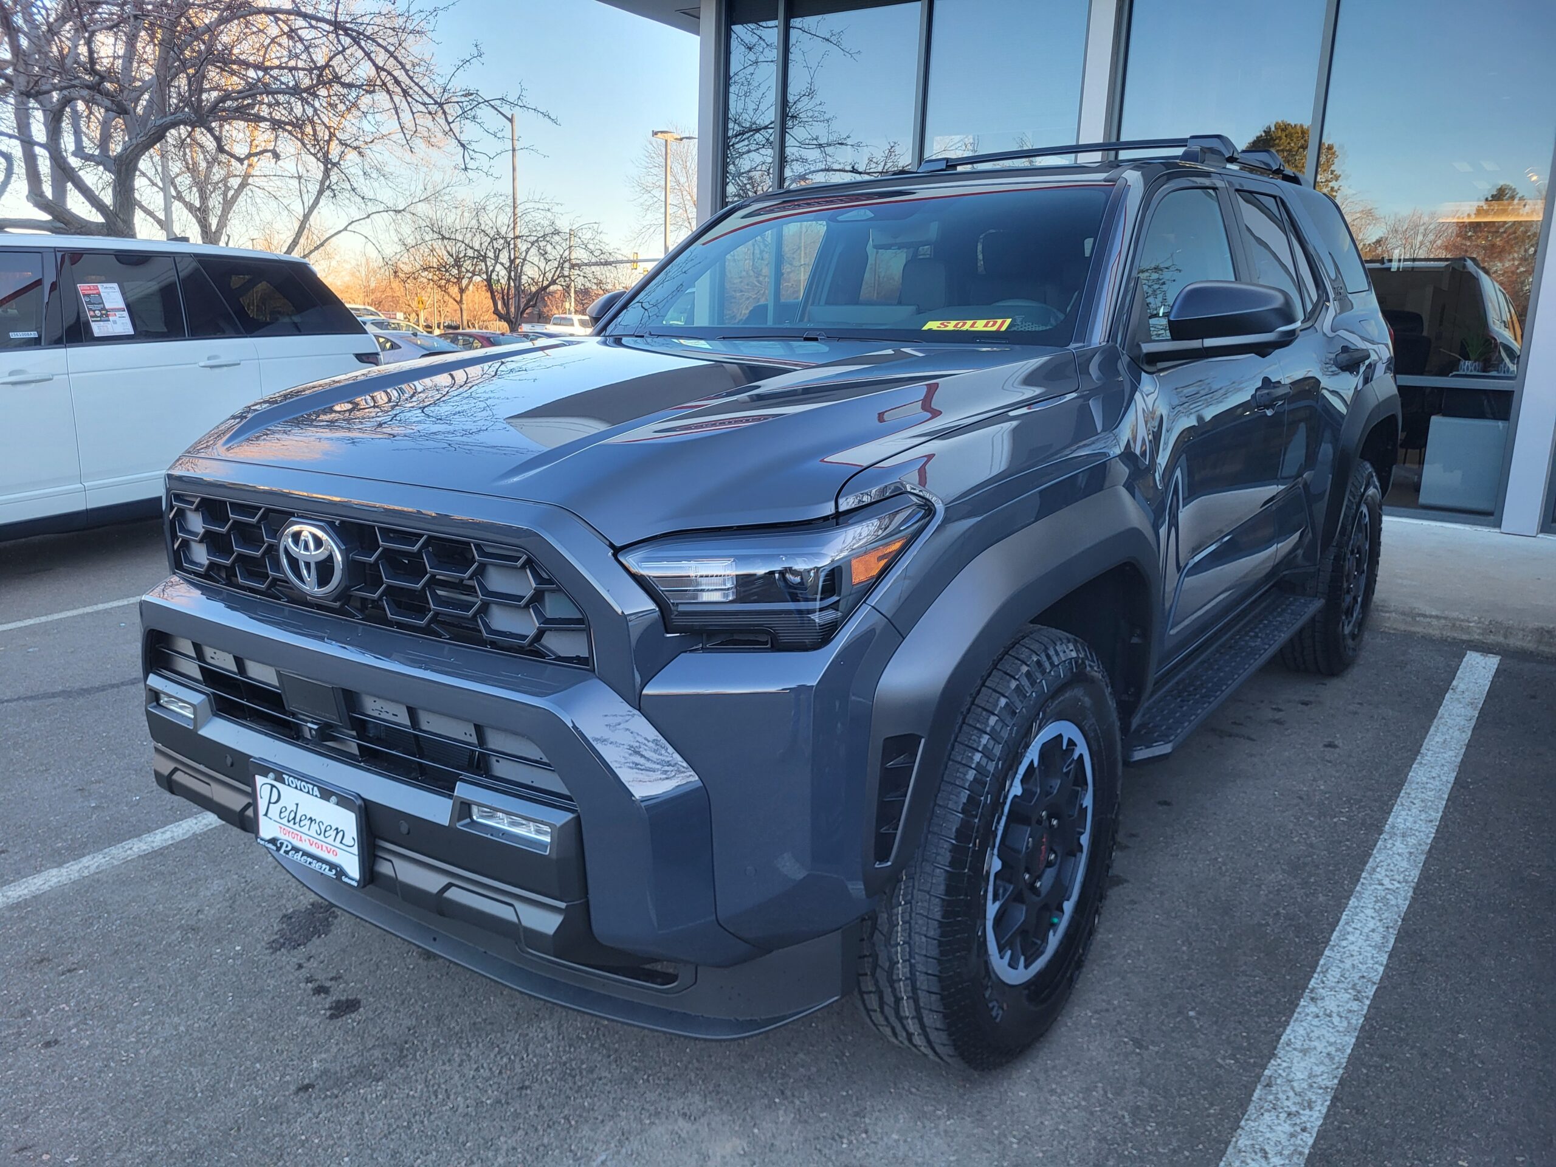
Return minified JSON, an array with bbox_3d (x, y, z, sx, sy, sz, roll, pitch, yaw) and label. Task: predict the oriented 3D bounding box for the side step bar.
[{"bbox_3d":[1.274,0.222,3.322,0.180,0.080,1.650,9,17,35],"label":"side step bar"}]

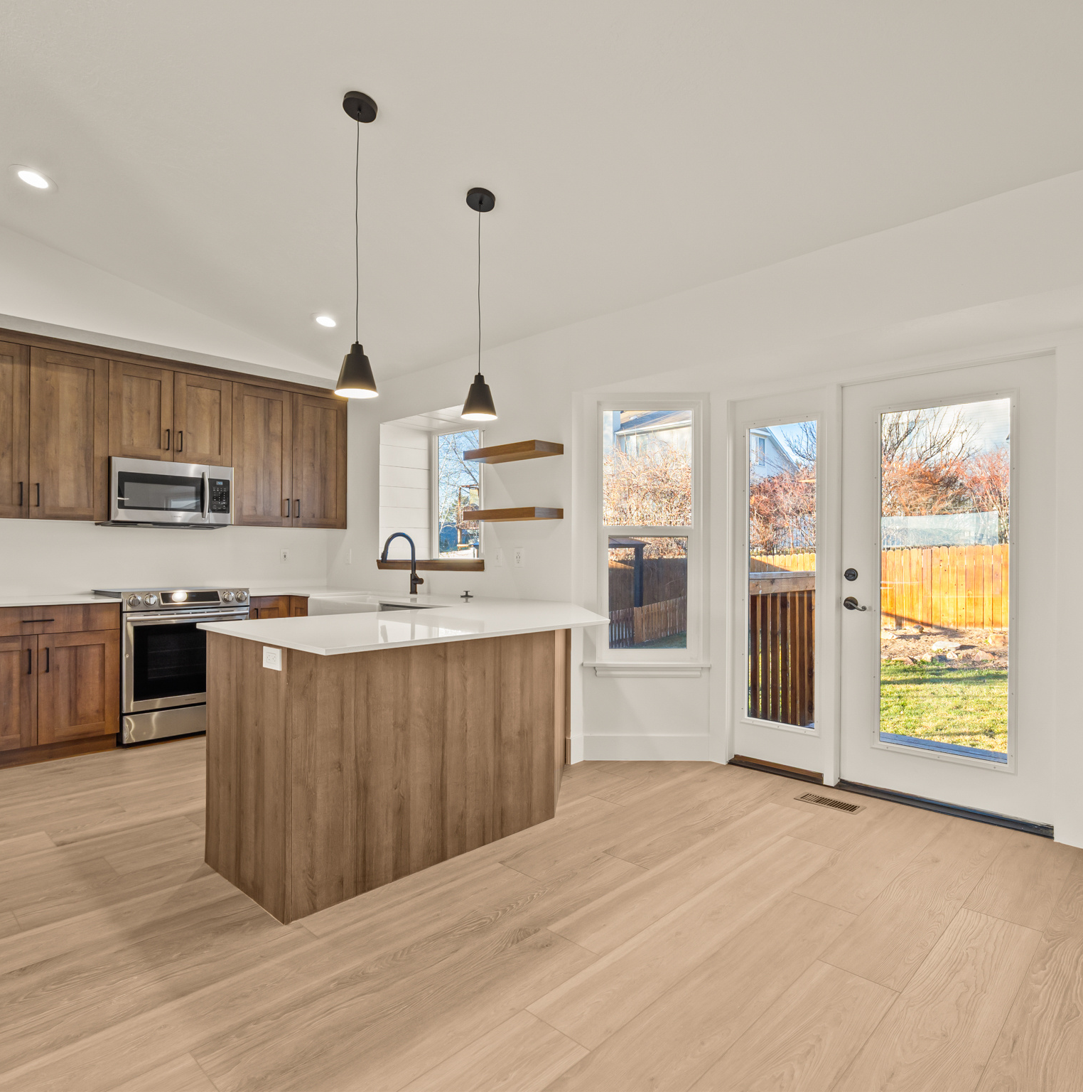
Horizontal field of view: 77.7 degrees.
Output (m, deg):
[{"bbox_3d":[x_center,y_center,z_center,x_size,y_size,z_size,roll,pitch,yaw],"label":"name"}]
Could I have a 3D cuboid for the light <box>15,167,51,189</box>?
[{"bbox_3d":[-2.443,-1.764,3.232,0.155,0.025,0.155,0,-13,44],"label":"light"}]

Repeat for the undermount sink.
[{"bbox_3d":[-1.050,0.463,4.283,0.800,0.240,0.480,0,0,44],"label":"undermount sink"}]

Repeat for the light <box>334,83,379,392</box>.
[{"bbox_3d":[-0.662,-1.085,2.447,0.160,1.067,0.160,0,0,44],"label":"light"}]

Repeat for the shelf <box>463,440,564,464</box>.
[{"bbox_3d":[-0.180,-0.553,4.019,0.631,0.058,0.245,0,0,45],"label":"shelf"}]

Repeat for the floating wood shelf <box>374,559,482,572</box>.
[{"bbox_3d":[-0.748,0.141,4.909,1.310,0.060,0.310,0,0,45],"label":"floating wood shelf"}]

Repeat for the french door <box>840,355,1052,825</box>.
[{"bbox_3d":[1.892,0.196,3.205,0.900,2.030,0.045,0,0,44],"label":"french door"}]

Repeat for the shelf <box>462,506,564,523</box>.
[{"bbox_3d":[-0.177,-0.182,3.970,0.620,0.055,0.230,0,0,44],"label":"shelf"}]

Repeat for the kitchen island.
[{"bbox_3d":[-0.386,0.782,3.004,0.994,0.912,1.827,0,0,45],"label":"kitchen island"}]

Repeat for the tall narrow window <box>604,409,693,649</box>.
[{"bbox_3d":[0.616,-0.094,3.935,0.550,1.420,0.080,0,0,-1],"label":"tall narrow window"}]

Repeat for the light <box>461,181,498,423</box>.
[{"bbox_3d":[-0.259,-1.018,2.855,0.153,0.938,0.153,0,0,0],"label":"light"}]

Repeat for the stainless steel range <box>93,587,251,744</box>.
[{"bbox_3d":[-2.458,0.758,4.502,0.689,0.941,0.758,0,0,45],"label":"stainless steel range"}]

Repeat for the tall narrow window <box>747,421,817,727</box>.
[{"bbox_3d":[1.329,0.157,3.739,0.396,1.657,0.070,0,0,45],"label":"tall narrow window"}]

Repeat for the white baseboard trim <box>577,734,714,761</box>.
[{"bbox_3d":[0.608,1.163,3.866,0.740,0.150,0.016,0,0,-1],"label":"white baseboard trim"}]

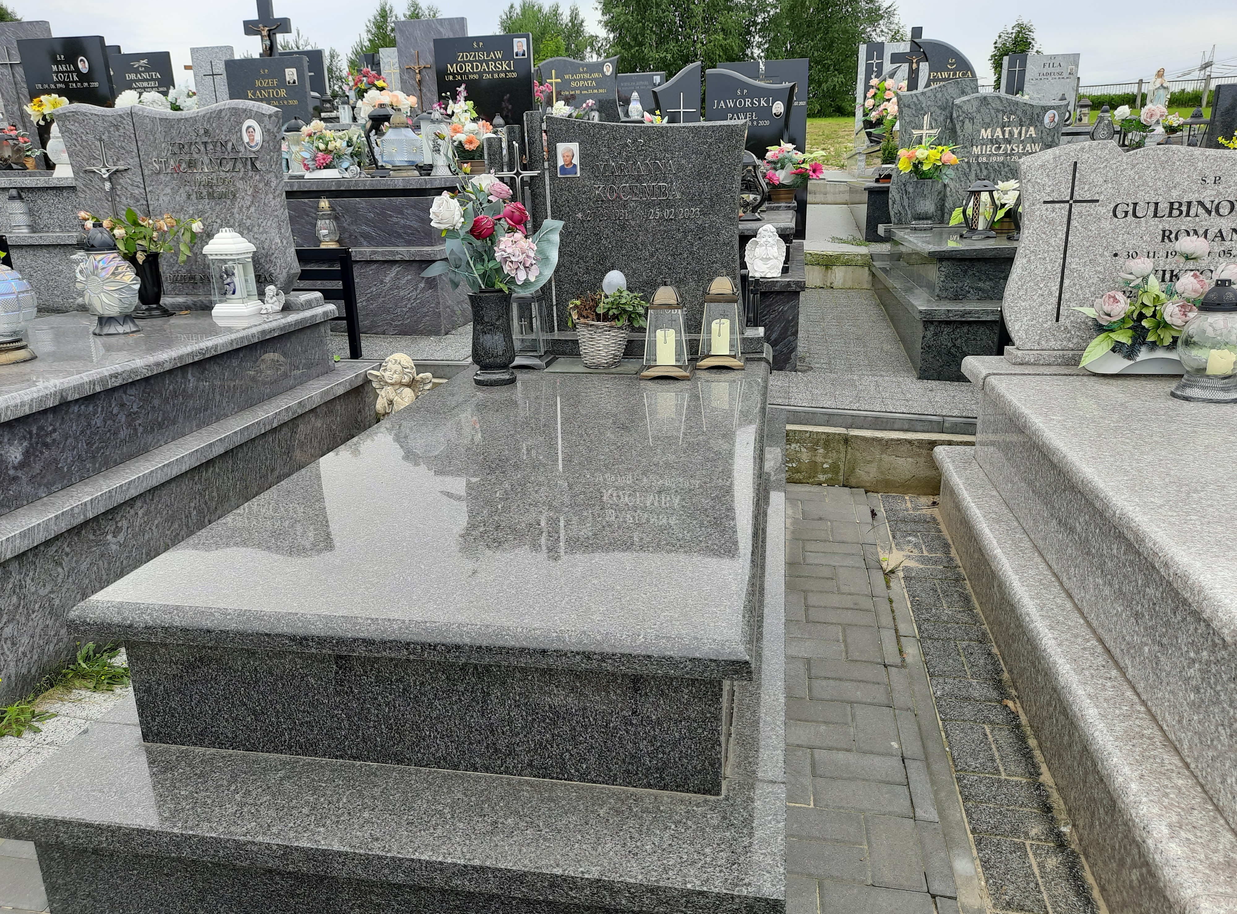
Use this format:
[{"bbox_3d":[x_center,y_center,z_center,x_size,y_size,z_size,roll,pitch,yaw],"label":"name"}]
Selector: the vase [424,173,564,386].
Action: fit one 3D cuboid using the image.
[{"bbox_3d":[-0.394,-0.570,2.883,0.440,0.660,0.350,2,17,10],"label":"vase"}]

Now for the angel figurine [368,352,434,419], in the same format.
[{"bbox_3d":[-0.994,-0.263,4.103,0.275,0.420,0.200,2,18,10],"label":"angel figurine"}]

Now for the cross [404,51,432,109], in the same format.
[{"bbox_3d":[-1.400,-2.644,6.291,0.210,0.420,0.050,2,17,10],"label":"cross"}]

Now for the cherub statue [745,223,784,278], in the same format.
[{"bbox_3d":[0.718,-1.015,4.394,0.195,0.250,0.145,2,18,10],"label":"cherub statue"}]

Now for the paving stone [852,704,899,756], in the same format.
[{"bbox_3d":[0.618,0.682,2.155,0.100,0.060,0.200,2,19,10],"label":"paving stone"}]

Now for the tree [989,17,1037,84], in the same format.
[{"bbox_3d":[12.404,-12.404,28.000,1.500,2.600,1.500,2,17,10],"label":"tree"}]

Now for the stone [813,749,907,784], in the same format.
[{"bbox_3d":[0.541,0.727,2.023,0.200,0.060,0.100,2,19,10],"label":"stone"}]

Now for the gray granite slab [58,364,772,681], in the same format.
[{"bbox_3d":[-0.166,-0.029,2.315,1.080,0.055,2.090,1,17,10],"label":"gray granite slab"}]

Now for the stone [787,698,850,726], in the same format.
[{"bbox_3d":[0.480,0.660,2.227,0.190,0.060,0.100,2,19,10],"label":"stone"}]

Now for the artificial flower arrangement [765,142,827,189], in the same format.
[{"bbox_3d":[1.162,-1.923,5.886,0.410,0.300,0.330,2,18,10],"label":"artificial flower arrangement"}]

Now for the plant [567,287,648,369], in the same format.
[{"bbox_3d":[-0.039,-0.480,3.310,0.270,0.275,0.250,2,18,10],"label":"plant"}]

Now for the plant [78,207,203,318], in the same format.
[{"bbox_3d":[-1.895,-0.770,3.542,0.360,0.420,0.290,2,18,10],"label":"plant"}]

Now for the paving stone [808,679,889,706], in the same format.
[{"bbox_3d":[0.594,0.633,2.304,0.200,0.060,0.100,2,19,10],"label":"paving stone"}]

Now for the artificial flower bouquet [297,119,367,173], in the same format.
[{"bbox_3d":[-1.610,-1.746,5.020,0.340,0.280,0.240,2,18,10],"label":"artificial flower bouquet"}]

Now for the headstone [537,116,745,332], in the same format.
[{"bbox_3d":[0.117,-0.895,3.500,0.765,0.815,0.090,2,17,10],"label":"headstone"}]

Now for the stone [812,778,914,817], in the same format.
[{"bbox_3d":[0.521,0.756,1.921,0.200,0.060,0.100,2,18,10],"label":"stone"}]

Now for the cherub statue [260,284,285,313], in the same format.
[{"bbox_3d":[-1.367,-0.624,3.530,0.082,0.112,0.075,8,19,28],"label":"cherub statue"}]

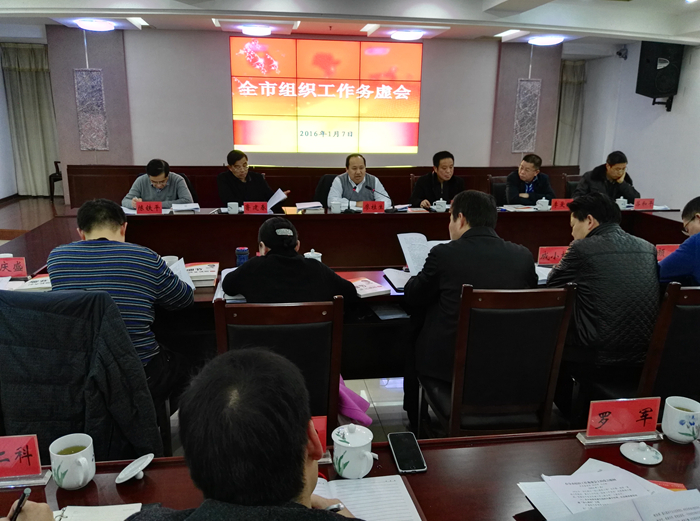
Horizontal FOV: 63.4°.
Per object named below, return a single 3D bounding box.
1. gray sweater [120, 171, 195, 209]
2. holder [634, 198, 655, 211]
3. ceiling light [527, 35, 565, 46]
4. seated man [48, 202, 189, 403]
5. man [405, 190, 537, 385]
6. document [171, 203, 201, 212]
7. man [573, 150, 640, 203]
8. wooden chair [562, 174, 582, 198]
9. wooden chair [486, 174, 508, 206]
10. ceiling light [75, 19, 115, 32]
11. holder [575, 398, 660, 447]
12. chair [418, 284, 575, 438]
[{"bbox_3d":[-1.690,-0.549,5.089,0.580,0.520,0.550,-1,14,-8],"label":"gray sweater"},{"bbox_3d":[2.812,-0.534,5.394,0.205,0.100,0.060,-1,15,-9],"label":"holder"},{"bbox_3d":[3.060,-3.397,8.797,0.500,0.120,0.500,-1,15,-9],"label":"ceiling light"},{"bbox_3d":[-0.922,0.379,2.350,0.560,1.270,0.780,-1,13,-8],"label":"seated man"},{"bbox_3d":[0.510,0.327,2.558,0.560,1.270,0.740,-3,15,-16],"label":"man"},{"bbox_3d":[-1.360,-0.453,4.702,0.210,0.030,0.290,-1,14,-8],"label":"document"},{"bbox_3d":[2.465,-0.412,5.531,0.640,1.280,0.750,-1,13,-8],"label":"man"},{"bbox_3d":[2.594,-0.433,6.194,0.480,0.960,0.580,-1,14,-8],"label":"wooden chair"},{"bbox_3d":[1.630,-0.325,5.676,0.440,1.020,0.560,-1,13,-8],"label":"wooden chair"},{"bbox_3d":[-3.949,-3.629,8.755,0.480,0.110,0.480,-1,13,-8],"label":"ceiling light"},{"bbox_3d":[0.727,0.422,1.508,0.225,0.110,0.052,-1,13,-8],"label":"holder"},{"bbox_3d":[0.542,0.520,2.310,0.440,1.020,0.530,-1,14,-7],"label":"chair"}]

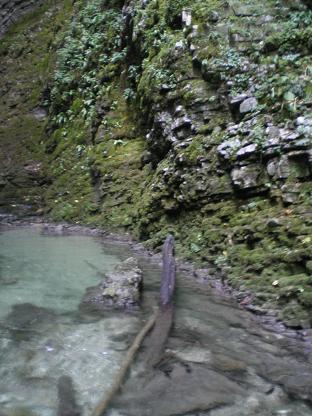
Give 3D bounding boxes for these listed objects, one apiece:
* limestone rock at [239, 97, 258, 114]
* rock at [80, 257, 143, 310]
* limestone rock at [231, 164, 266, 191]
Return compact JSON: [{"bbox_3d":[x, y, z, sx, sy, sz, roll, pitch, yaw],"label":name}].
[{"bbox_3d":[1.215,-1.347,6.000,0.220,0.200,0.200,3,11,17],"label":"limestone rock"},{"bbox_3d":[-0.476,0.827,5.000,0.620,0.380,0.550,1,11,6],"label":"rock"},{"bbox_3d":[1.134,-0.374,5.600,0.400,0.280,0.300,3,11,17],"label":"limestone rock"}]

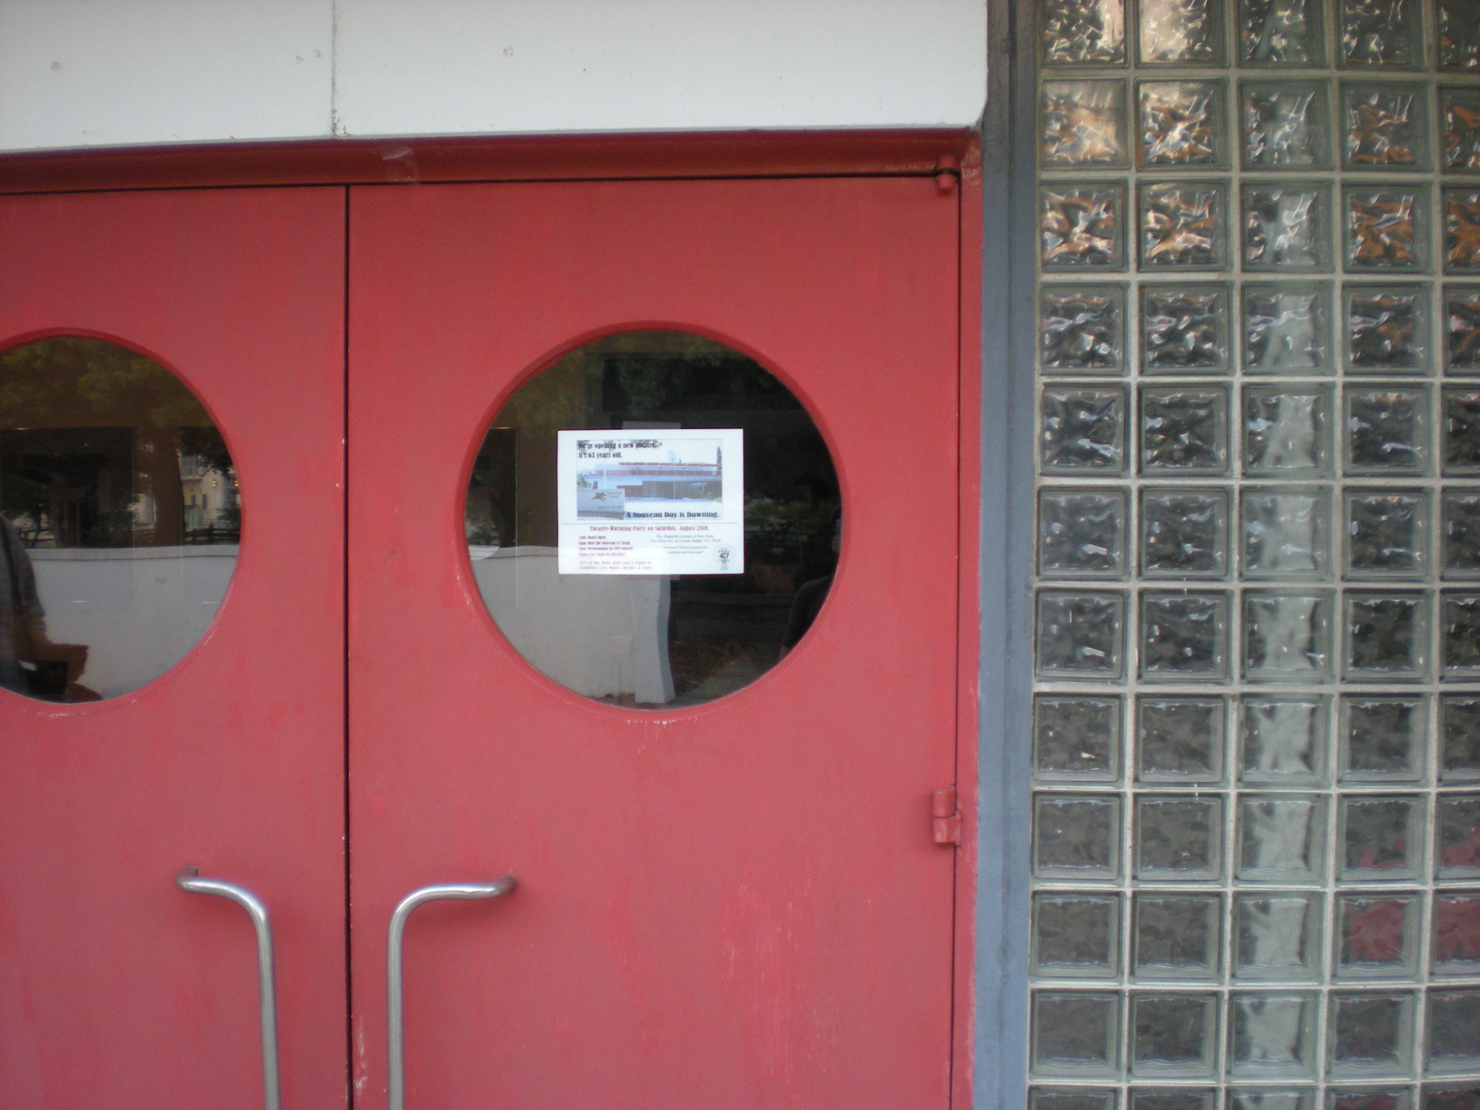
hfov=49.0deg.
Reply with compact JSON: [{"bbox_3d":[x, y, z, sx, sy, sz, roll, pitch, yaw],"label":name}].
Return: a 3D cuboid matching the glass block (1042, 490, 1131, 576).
[{"bbox_3d":[0.516,-0.034,2.468,0.143,0.143,0.088,0,2,4],"label":"glass block"}]

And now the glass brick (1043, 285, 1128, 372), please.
[{"bbox_3d":[0.516,-0.338,2.461,0.143,0.143,0.088,0,2,4],"label":"glass brick"}]

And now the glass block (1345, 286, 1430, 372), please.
[{"bbox_3d":[0.949,-0.331,2.417,0.142,0.142,0.090,0,2,4],"label":"glass block"}]

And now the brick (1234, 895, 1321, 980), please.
[{"bbox_3d":[0.801,0.566,2.456,0.142,0.142,0.090,0,2,4],"label":"brick"}]

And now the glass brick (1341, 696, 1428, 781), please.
[{"bbox_3d":[0.946,0.267,2.417,0.140,0.140,0.085,0,1,3],"label":"glass brick"}]

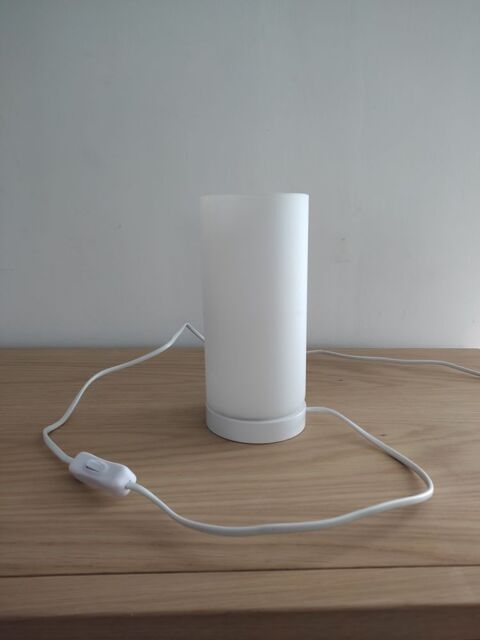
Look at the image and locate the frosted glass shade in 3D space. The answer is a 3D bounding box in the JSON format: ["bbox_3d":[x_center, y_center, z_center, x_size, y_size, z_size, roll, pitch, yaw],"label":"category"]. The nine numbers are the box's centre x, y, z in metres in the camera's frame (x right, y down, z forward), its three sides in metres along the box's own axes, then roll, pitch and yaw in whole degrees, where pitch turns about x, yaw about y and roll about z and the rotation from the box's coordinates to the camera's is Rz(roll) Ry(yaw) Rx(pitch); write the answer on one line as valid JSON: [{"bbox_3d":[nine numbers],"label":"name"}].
[{"bbox_3d":[0.015,-0.006,0.459,0.099,0.219,0.099,-1,13,0],"label":"frosted glass shade"}]

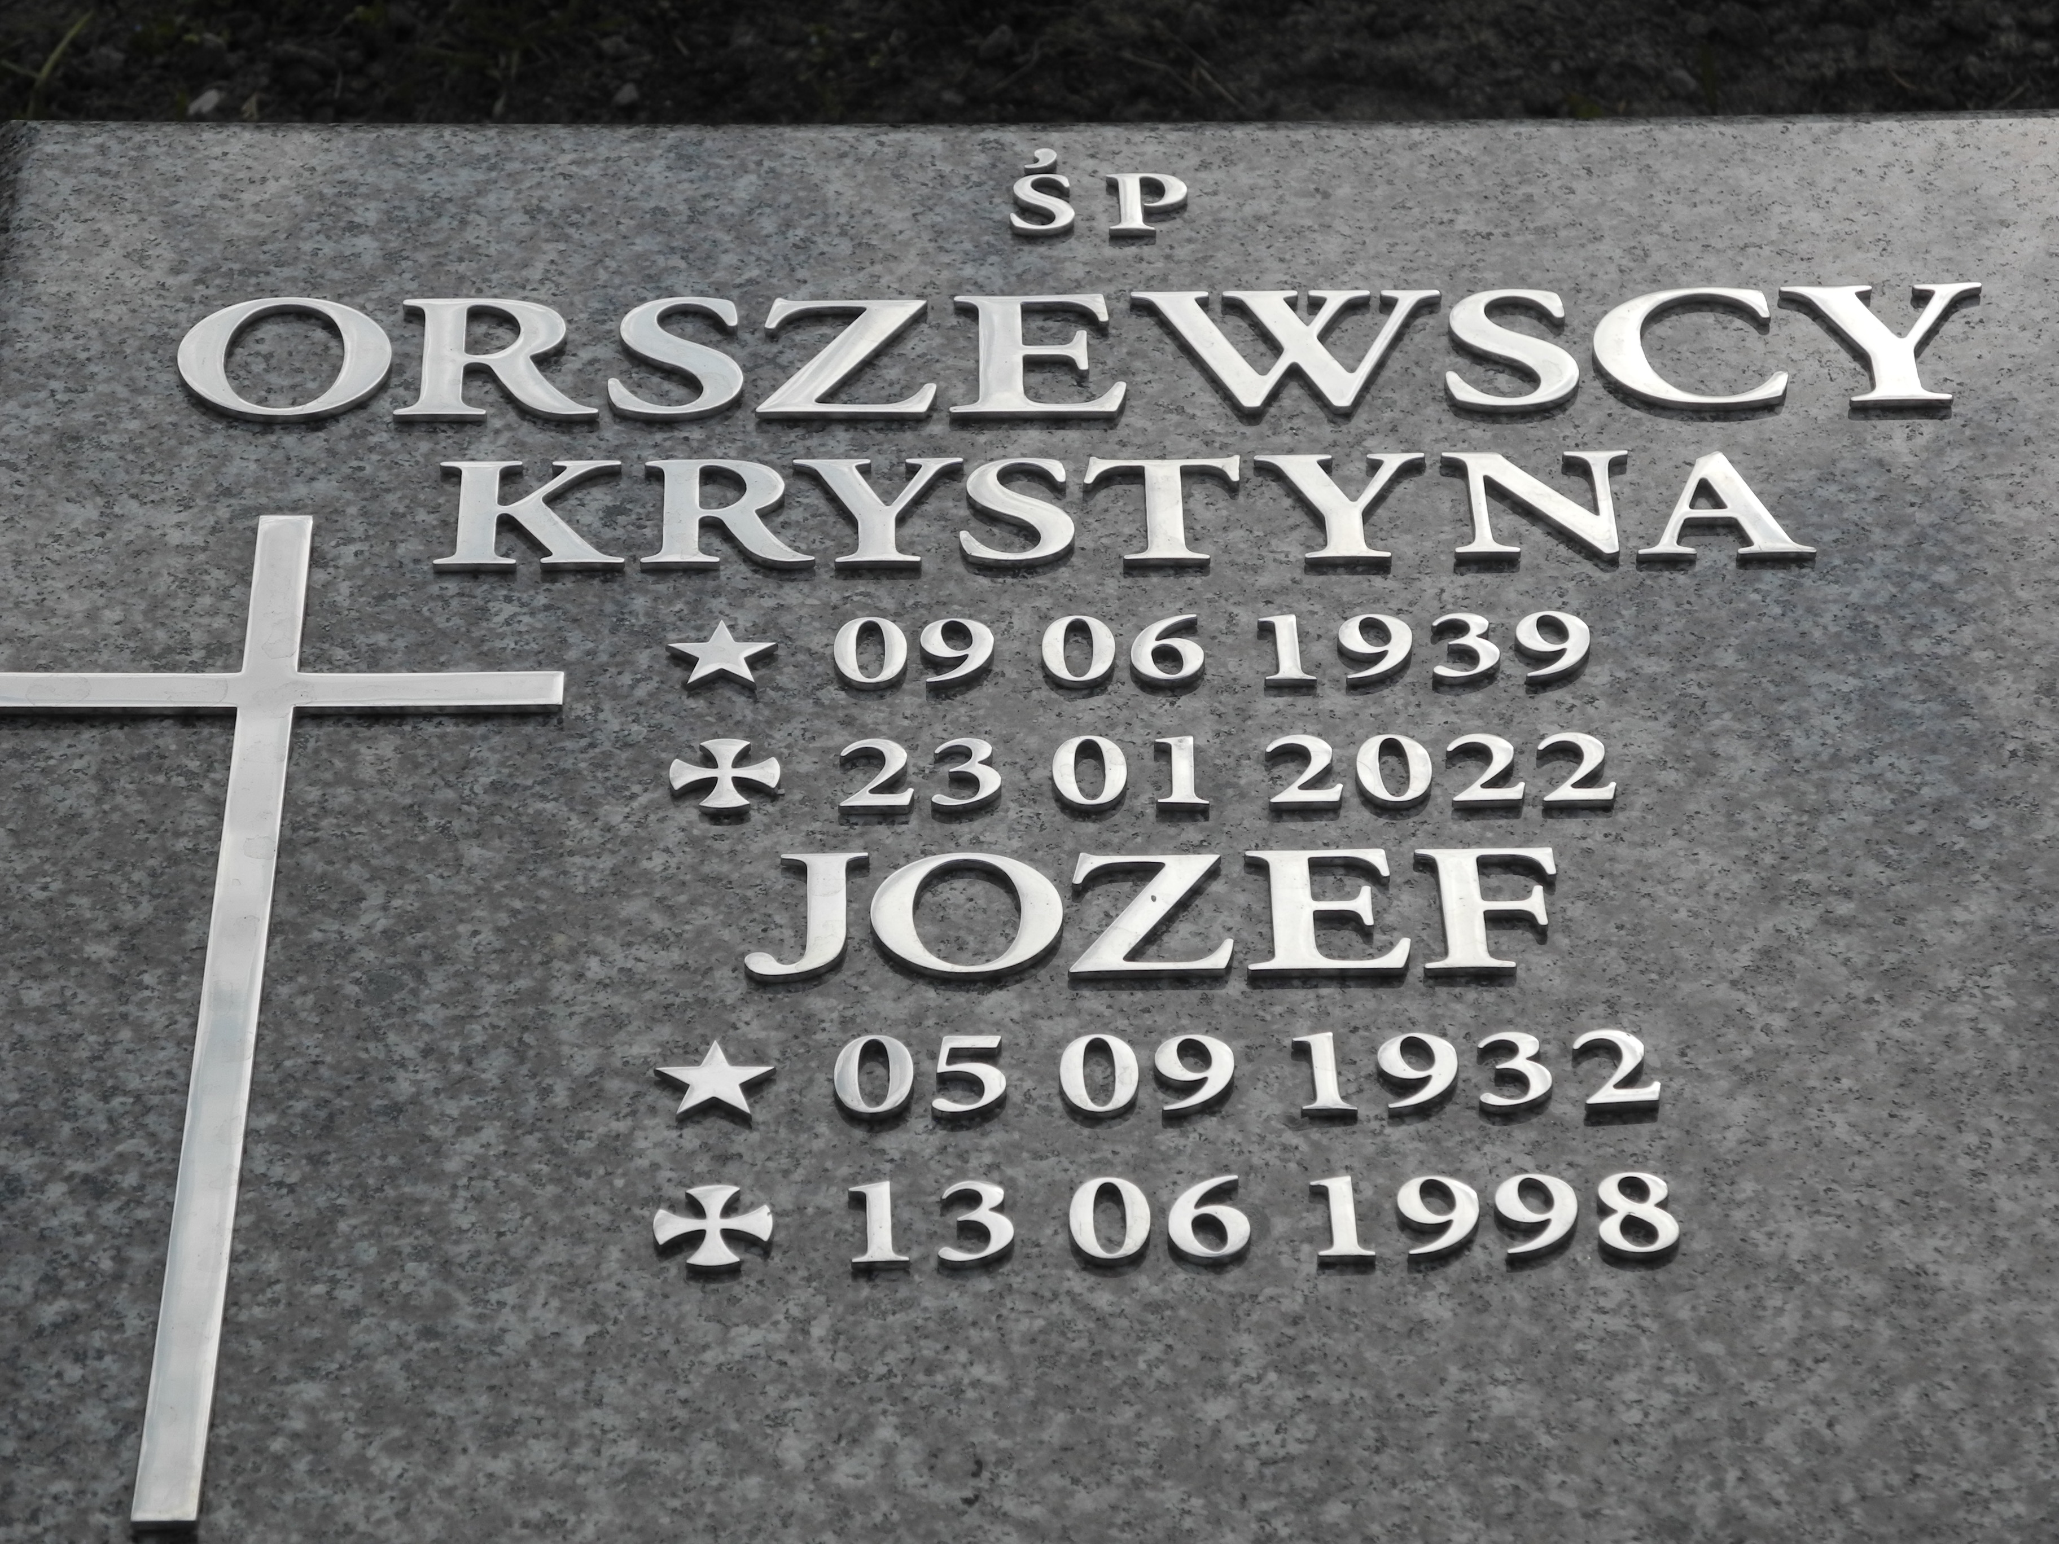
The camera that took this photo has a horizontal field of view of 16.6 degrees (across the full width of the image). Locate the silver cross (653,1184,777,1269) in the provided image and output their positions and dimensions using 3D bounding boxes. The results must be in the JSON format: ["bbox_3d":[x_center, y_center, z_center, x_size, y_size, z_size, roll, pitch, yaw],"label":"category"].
[{"bbox_3d":[-0.080,0.116,1.795,0.030,0.003,0.030,0,39,0],"label":"silver cross"}]

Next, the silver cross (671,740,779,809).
[{"bbox_3d":[-0.083,0.001,1.938,0.030,0.003,0.030,0,39,0],"label":"silver cross"}]

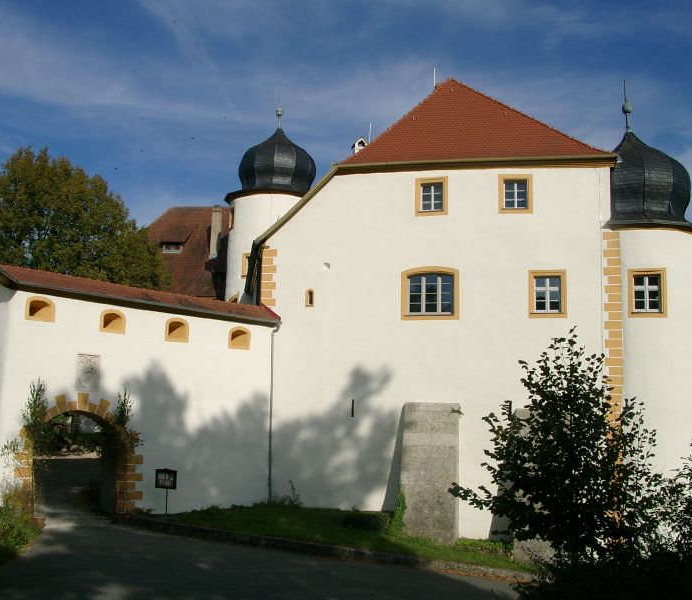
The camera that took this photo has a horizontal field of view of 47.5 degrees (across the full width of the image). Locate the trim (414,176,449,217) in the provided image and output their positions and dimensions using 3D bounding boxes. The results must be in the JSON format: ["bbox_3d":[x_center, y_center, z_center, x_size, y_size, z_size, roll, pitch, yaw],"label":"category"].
[{"bbox_3d":[3.139,-3.777,28.785,1.210,1.515,0.200,0,-8,10],"label":"trim"}]

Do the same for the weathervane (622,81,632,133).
[{"bbox_3d":[10.935,-7.502,30.444,0.368,2.112,0.368,0,-8,10],"label":"weathervane"}]

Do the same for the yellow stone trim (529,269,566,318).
[{"bbox_3d":[7.069,-0.196,27.525,1.290,1.705,0.200,0,-8,10],"label":"yellow stone trim"}]

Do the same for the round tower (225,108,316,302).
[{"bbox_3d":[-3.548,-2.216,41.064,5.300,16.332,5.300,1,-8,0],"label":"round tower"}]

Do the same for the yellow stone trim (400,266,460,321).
[{"bbox_3d":[3.037,-0.228,28.273,2.106,1.937,0.200,0,-8,10],"label":"yellow stone trim"}]

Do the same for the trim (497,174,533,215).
[{"bbox_3d":[6.106,-3.799,28.242,1.200,1.464,0.200,0,-8,10],"label":"trim"}]

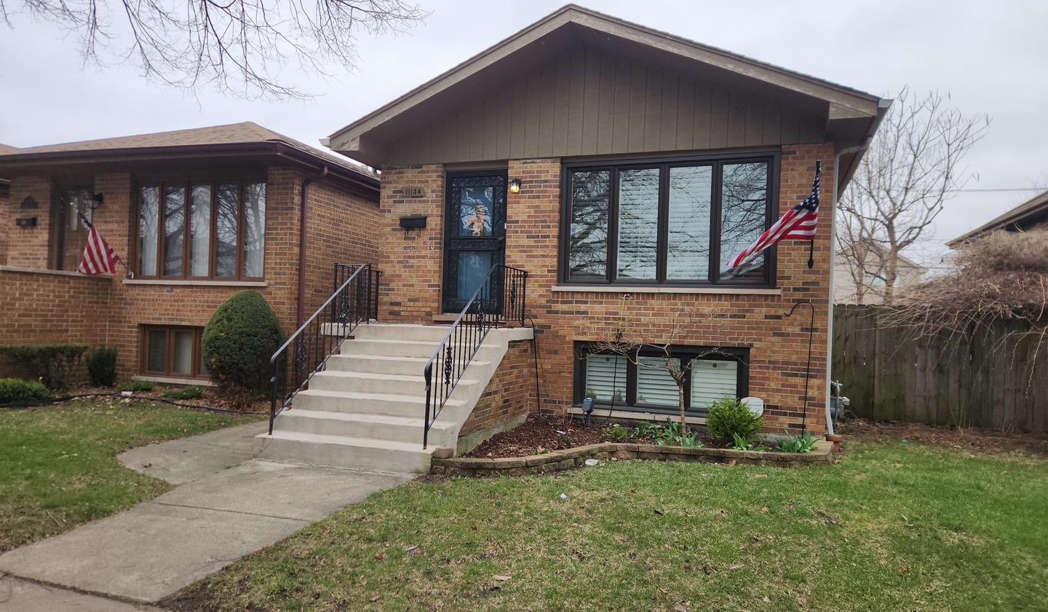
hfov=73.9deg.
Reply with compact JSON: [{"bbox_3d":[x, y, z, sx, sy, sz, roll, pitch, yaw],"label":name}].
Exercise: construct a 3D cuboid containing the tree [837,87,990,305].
[{"bbox_3d":[13.173,-2.527,23.985,5.500,10.031,5.500,1,-2,19],"label":"tree"}]

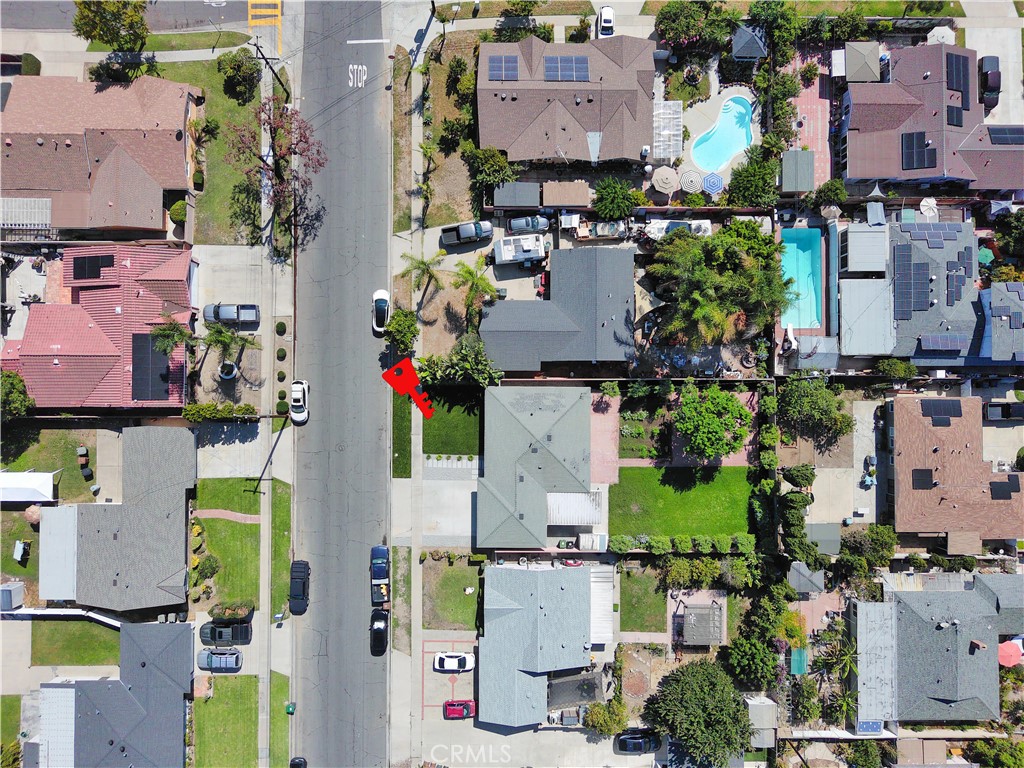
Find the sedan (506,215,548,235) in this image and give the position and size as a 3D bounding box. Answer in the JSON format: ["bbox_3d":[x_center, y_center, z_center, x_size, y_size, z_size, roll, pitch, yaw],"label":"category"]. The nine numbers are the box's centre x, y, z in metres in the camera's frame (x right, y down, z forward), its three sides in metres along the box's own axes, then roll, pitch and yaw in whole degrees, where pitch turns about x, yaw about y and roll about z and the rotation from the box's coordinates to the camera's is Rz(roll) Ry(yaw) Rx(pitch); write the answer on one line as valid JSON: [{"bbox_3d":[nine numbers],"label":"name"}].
[{"bbox_3d":[1.840,-17.660,76.030,4.600,1.480,1.820,-2,88,-1],"label":"sedan"}]

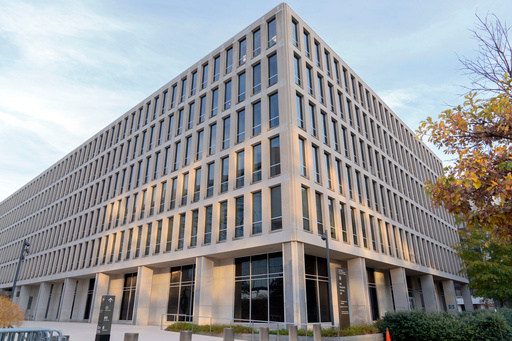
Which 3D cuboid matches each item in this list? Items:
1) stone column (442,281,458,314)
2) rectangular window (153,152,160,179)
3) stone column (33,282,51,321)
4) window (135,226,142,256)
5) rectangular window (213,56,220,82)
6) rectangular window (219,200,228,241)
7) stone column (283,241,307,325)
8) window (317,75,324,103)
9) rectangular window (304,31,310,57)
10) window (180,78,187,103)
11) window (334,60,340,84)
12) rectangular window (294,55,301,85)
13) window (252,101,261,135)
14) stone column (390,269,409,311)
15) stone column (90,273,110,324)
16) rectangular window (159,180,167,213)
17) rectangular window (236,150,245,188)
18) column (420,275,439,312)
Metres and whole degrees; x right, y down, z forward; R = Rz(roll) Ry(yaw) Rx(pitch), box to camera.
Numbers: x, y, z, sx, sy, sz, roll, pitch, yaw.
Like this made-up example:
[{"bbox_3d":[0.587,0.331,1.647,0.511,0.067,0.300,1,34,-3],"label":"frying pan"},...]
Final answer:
[{"bbox_3d":[25.395,16.783,44.033,1.150,4.900,0.800,-19,-30,38],"label":"stone column"},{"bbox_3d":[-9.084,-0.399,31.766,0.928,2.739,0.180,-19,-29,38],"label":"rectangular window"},{"bbox_3d":[-27.429,16.809,43.950,0.713,4.585,1.102,-19,-29,38],"label":"stone column"},{"bbox_3d":[-10.337,6.413,30.094,0.920,2.856,0.150,-19,-30,38],"label":"window"},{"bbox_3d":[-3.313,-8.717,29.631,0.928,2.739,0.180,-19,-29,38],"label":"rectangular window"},{"bbox_3d":[-2.411,3.898,26.209,1.020,3.000,0.200,-19,-30,38],"label":"rectangular window"},{"bbox_3d":[2.376,6.857,20.647,0.950,4.900,0.950,-19,-30,38],"label":"stone column"},{"bbox_3d":[5.209,-6.519,27.759,0.178,2.705,0.972,-19,-29,38],"label":"window"},{"bbox_3d":[4.449,-11.125,30.248,0.200,3.000,1.020,-19,-30,38],"label":"rectangular window"},{"bbox_3d":[-6.885,-7.562,32.605,0.920,2.856,0.150,-19,-30,38],"label":"window"},{"bbox_3d":[7.926,-9.646,33.768,0.200,3.000,1.020,-19,-30,38],"label":"window"},{"bbox_3d":[3.390,-8.280,28.110,0.197,3.025,1.056,-19,-30,38],"label":"rectangular window"},{"bbox_3d":[0.162,-3.817,25.056,0.972,2.705,0.178,-19,-29,38],"label":"window"},{"bbox_3d":[13.773,11.908,32.452,1.220,4.900,0.850,-19,-29,38],"label":"stone column"},{"bbox_3d":[-15.673,12.688,34.160,0.713,4.585,1.102,-19,-29,38],"label":"stone column"},{"bbox_3d":[-8.888,2.595,32.652,1.040,2.970,0.180,-19,-29,38],"label":"rectangular window"},{"bbox_3d":[-1.192,-0.087,26.277,1.040,2.970,0.180,-19,-29,38],"label":"rectangular window"},{"bbox_3d":[18.211,13.248,35.600,1.102,4.585,0.713,-19,-29,38],"label":"column"}]

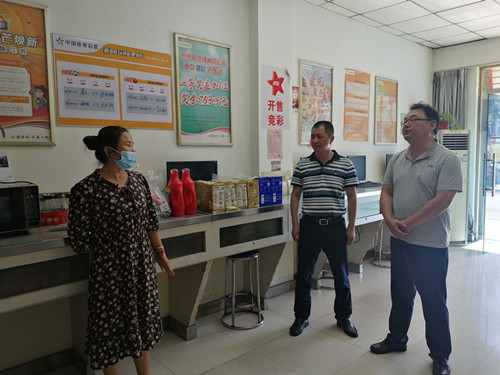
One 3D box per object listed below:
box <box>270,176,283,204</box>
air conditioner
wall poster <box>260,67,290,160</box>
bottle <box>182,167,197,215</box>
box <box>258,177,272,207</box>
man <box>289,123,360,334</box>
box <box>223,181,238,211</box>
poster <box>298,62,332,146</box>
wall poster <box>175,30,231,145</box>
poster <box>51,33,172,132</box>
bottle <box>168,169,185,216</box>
[{"bbox_3d":[0.173,0.025,3.317,0.132,0.236,0.150,-6,7,-42],"label":"box"},{"bbox_3d":[3.171,0.009,6.051,0.380,1.740,0.250,1,6,12],"label":"air conditioner"},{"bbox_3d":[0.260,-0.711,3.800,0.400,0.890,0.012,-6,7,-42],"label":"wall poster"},{"bbox_3d":[-0.439,0.029,2.829,0.095,0.333,0.125,-6,7,-42],"label":"bottle"},{"bbox_3d":[0.073,0.034,3.230,0.132,0.236,0.150,-6,7,-42],"label":"box"},{"bbox_3d":[0.603,0.325,3.182,0.560,1.710,0.330,1,6,15],"label":"man"},{"bbox_3d":[-0.206,0.065,3.018,0.108,0.218,0.190,-6,7,-42],"label":"box"},{"bbox_3d":[0.752,-0.925,4.375,0.600,0.900,0.025,-6,7,-42],"label":"poster"},{"bbox_3d":[-0.379,-0.809,3.349,0.595,0.895,0.025,-6,7,-42],"label":"wall poster"},{"bbox_3d":[-0.945,-0.732,2.845,0.880,0.590,0.020,-6,7,-42],"label":"poster"},{"bbox_3d":[-0.523,0.036,2.765,0.095,0.333,0.125,-6,7,-42],"label":"bottle"}]

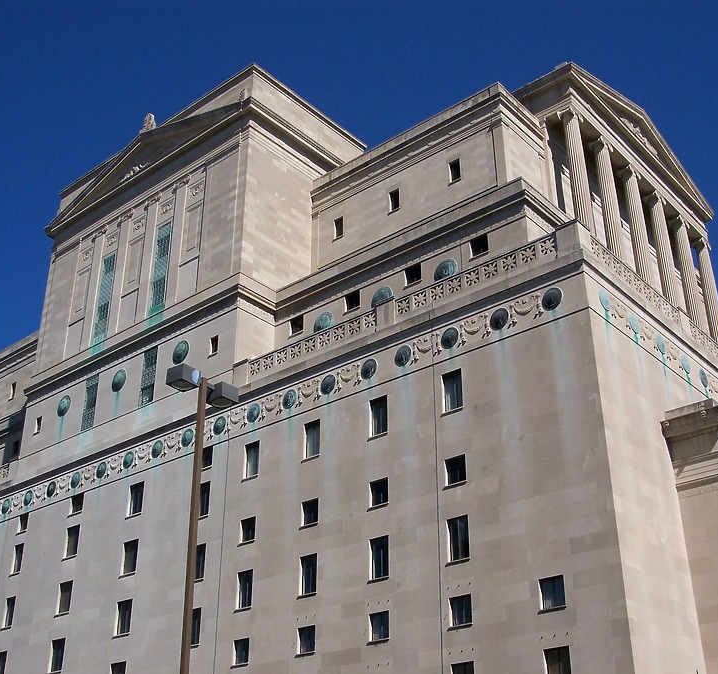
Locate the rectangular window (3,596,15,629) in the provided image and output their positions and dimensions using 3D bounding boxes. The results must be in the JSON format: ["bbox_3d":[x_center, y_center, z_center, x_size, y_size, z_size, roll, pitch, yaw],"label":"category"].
[{"bbox_3d":[-25.522,20.302,72.401,1.214,2.276,0.300,-22,-35,36],"label":"rectangular window"}]

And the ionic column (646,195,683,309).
[{"bbox_3d":[23.764,-6.472,76.787,1.376,10.560,1.376,-22,-35,35],"label":"ionic column"}]

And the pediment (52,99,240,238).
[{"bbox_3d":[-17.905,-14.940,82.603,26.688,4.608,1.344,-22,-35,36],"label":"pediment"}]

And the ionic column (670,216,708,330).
[{"bbox_3d":[26.748,-4.870,79.839,1.376,10.560,1.376,-22,-35,35],"label":"ionic column"}]

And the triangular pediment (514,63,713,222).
[{"bbox_3d":[21.292,-15.767,80.199,4.440,4.920,24.480,-22,-35,35],"label":"triangular pediment"}]

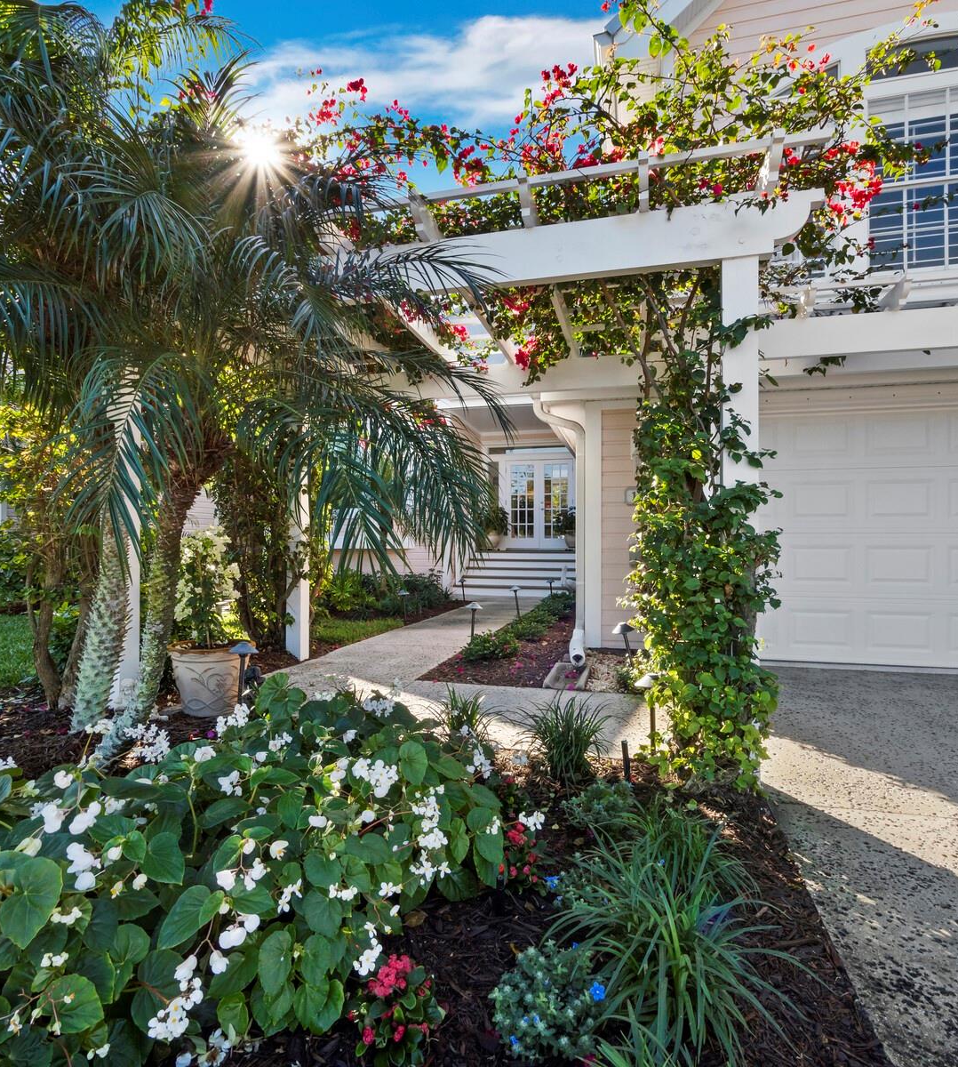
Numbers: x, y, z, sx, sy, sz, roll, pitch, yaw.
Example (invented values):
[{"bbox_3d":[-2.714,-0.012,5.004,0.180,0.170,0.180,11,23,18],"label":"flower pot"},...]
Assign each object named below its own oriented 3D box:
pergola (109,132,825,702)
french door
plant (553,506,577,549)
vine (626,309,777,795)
[{"bbox_3d":[-0.235,-0.250,3.870,3.950,2.710,2.420,0,0,15],"label":"pergola"},{"bbox_3d":[1.380,-0.685,13.100,1.540,2.060,0.100,0,0,12],"label":"french door"},{"bbox_3d":[2.020,-0.130,12.500,0.780,0.960,0.750,0,0,12],"label":"plant"},{"bbox_3d":[0.985,0.080,2.570,0.610,2.040,0.520,0,0,15],"label":"vine"}]

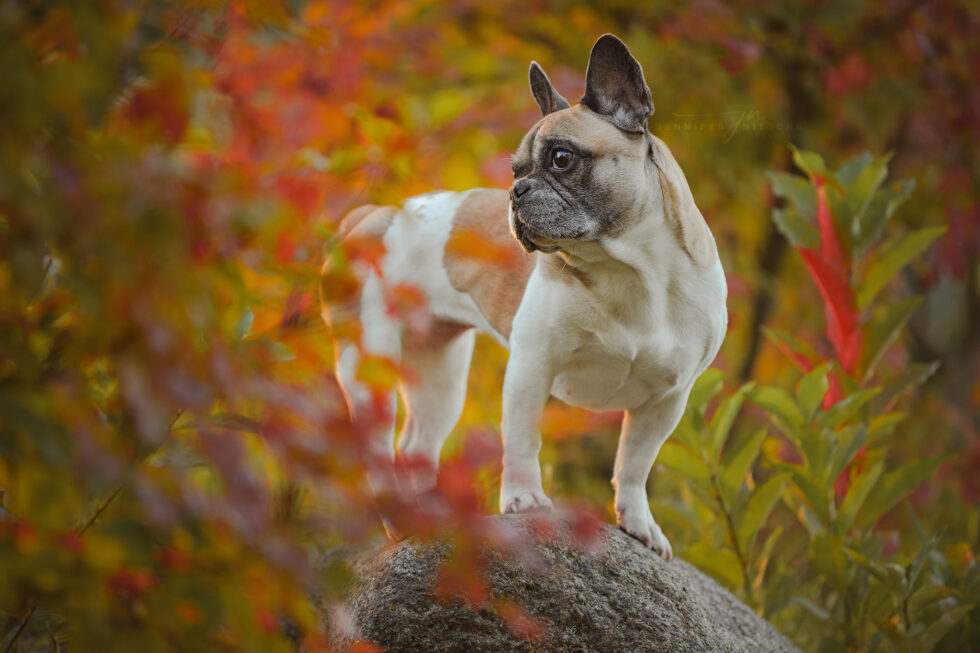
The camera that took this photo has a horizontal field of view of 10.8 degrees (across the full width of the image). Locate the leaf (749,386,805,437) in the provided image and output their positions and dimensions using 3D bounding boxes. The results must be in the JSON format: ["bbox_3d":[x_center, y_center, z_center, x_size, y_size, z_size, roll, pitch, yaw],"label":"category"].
[{"bbox_3d":[0.289,0.085,5.200,0.072,0.028,0.020,41,-7,-9],"label":"leaf"}]

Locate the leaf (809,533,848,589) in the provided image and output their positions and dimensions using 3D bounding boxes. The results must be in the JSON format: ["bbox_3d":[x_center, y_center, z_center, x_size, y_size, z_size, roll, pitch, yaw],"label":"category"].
[{"bbox_3d":[0.348,0.239,5.300,0.037,0.055,0.018,0,9,0],"label":"leaf"}]

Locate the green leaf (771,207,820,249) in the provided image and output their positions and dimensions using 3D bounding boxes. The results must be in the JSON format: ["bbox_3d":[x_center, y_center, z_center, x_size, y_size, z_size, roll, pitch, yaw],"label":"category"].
[{"bbox_3d":[0.315,-0.100,5.300,0.064,0.029,0.016,44,-6,-9],"label":"green leaf"}]

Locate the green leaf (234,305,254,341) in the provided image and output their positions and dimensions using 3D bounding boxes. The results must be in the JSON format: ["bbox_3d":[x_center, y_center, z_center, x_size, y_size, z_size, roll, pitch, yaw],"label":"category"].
[{"bbox_3d":[-0.251,-0.004,5.300,0.021,0.037,0.020,6,0,2],"label":"green leaf"}]

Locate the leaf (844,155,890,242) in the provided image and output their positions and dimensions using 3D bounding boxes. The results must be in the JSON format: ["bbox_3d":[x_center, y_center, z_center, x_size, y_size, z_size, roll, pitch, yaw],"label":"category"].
[{"bbox_3d":[0.403,-0.136,5.500,0.030,0.100,0.028,24,0,7],"label":"leaf"}]

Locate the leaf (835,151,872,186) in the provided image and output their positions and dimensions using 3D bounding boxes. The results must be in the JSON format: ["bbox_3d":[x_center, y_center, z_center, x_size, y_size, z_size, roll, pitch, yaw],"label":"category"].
[{"bbox_3d":[0.390,-0.164,5.530,0.028,0.053,0.025,34,0,10],"label":"leaf"}]

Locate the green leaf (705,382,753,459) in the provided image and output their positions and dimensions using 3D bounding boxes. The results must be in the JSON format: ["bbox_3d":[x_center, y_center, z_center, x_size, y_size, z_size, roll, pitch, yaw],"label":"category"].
[{"bbox_3d":[0.256,0.100,5.500,0.025,0.090,0.025,29,0,8],"label":"green leaf"}]

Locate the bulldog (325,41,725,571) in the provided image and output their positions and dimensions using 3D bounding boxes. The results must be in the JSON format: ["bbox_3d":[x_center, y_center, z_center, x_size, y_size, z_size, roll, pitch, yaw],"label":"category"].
[{"bbox_3d":[0.029,-0.032,4.920,0.220,0.480,0.420,-1,2,-30],"label":"bulldog"}]

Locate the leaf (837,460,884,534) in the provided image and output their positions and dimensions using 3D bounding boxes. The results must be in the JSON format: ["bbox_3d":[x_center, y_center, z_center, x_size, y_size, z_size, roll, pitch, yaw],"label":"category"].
[{"bbox_3d":[0.396,0.182,5.500,0.023,0.088,0.025,30,0,8],"label":"leaf"}]

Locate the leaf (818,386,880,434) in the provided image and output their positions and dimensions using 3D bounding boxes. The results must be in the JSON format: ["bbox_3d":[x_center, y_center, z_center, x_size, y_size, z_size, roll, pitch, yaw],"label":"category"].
[{"bbox_3d":[0.382,0.088,5.500,0.079,0.022,0.025,-35,-14,0],"label":"leaf"}]

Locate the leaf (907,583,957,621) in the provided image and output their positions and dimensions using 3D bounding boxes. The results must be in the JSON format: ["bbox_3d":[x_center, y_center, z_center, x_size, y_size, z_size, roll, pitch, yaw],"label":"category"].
[{"bbox_3d":[0.445,0.279,5.200,0.058,0.026,0.018,-26,-8,9],"label":"leaf"}]

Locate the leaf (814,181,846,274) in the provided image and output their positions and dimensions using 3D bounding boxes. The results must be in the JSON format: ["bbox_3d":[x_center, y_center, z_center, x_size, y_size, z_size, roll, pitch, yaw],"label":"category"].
[{"bbox_3d":[0.363,-0.105,5.500,0.022,0.103,0.025,-14,0,-4],"label":"leaf"}]

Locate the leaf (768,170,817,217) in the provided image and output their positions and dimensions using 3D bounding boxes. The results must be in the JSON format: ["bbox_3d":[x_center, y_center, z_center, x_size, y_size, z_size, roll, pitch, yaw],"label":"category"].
[{"bbox_3d":[0.314,-0.133,5.300,0.072,0.031,0.016,44,-6,-9],"label":"leaf"}]

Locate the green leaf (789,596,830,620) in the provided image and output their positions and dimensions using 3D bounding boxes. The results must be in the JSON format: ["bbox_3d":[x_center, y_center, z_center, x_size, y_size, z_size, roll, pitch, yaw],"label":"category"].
[{"bbox_3d":[0.331,0.292,5.350,0.050,0.014,0.015,26,-8,9],"label":"green leaf"}]

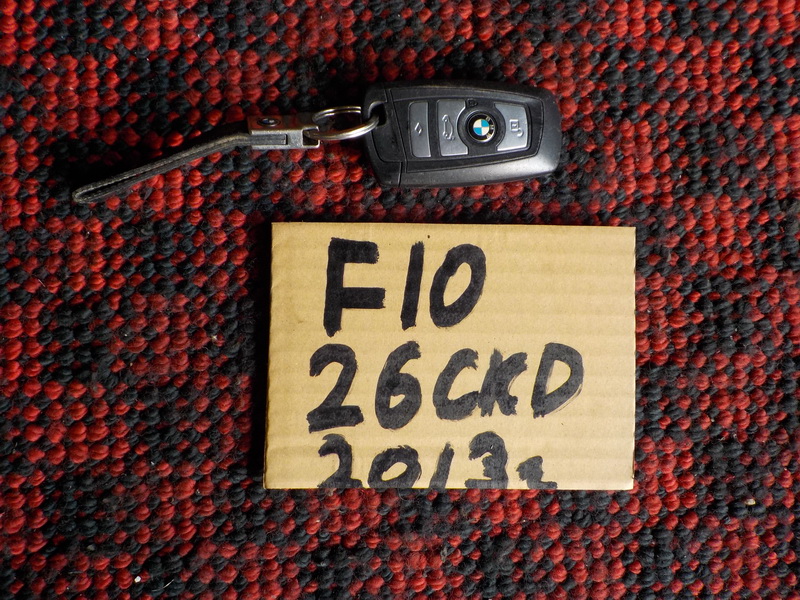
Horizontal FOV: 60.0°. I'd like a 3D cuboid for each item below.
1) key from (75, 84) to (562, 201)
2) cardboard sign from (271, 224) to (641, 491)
[{"bbox_3d":[-0.032,-0.061,0.267,0.188,0.018,0.047,0,88,-1],"label":"key"},{"bbox_3d":[0.020,0.022,0.271,0.143,0.004,0.103,1,88,-1],"label":"cardboard sign"}]

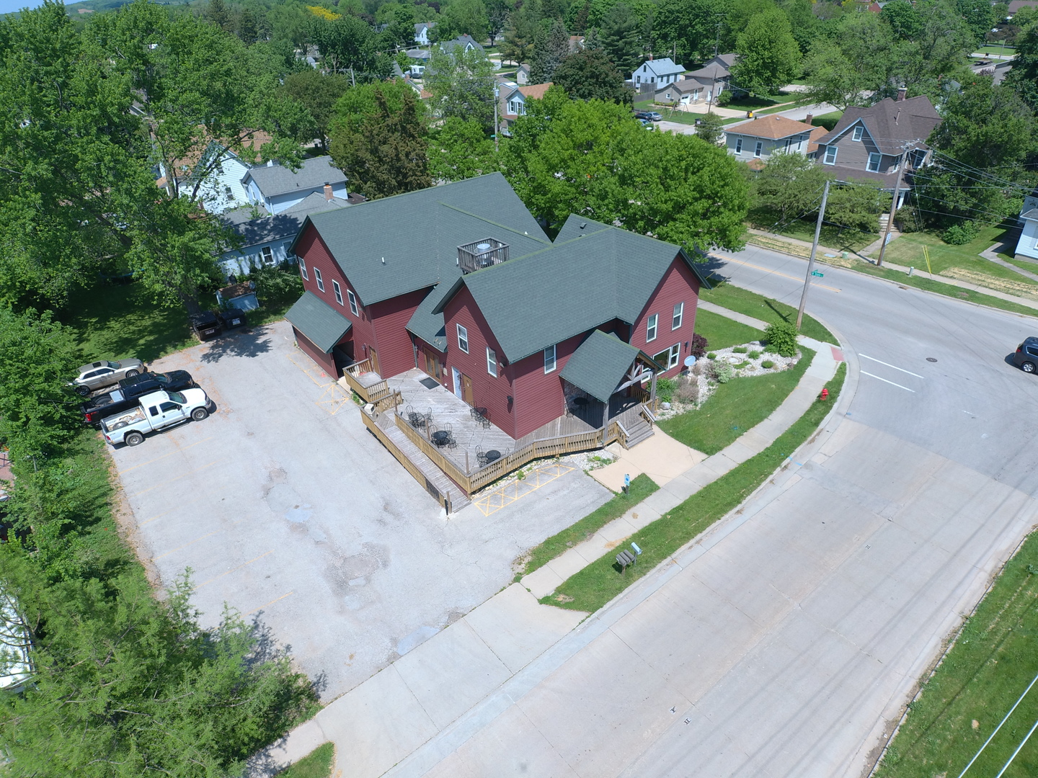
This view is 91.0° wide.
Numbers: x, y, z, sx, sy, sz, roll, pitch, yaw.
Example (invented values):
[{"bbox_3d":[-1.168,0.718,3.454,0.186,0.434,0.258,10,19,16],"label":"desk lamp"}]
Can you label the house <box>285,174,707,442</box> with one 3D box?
[{"bbox_3d":[-2.883,-6.663,34.737,19.793,10.500,25.699,-27,43,-31],"label":"house"}]

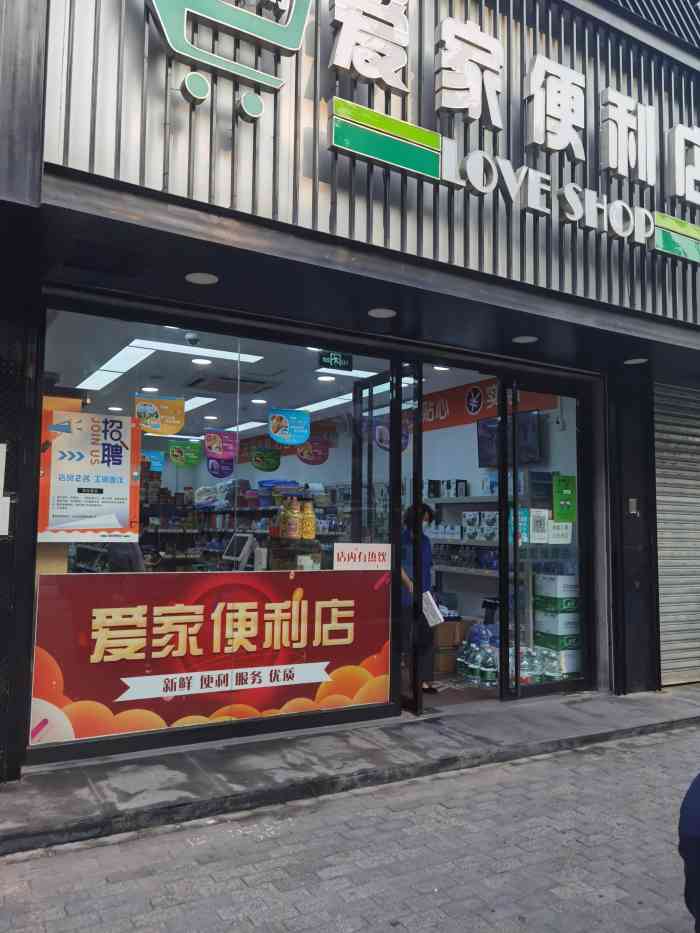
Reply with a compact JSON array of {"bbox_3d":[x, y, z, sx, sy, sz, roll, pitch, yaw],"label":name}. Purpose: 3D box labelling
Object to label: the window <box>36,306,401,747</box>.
[{"bbox_3d":[-0.784,0.410,5.008,2.545,2.635,0.100,4,-6,-30],"label":"window"}]

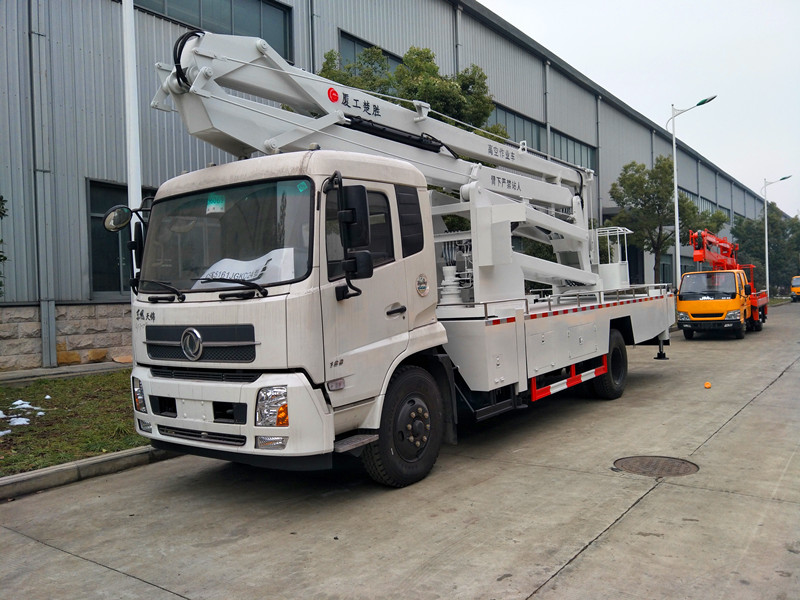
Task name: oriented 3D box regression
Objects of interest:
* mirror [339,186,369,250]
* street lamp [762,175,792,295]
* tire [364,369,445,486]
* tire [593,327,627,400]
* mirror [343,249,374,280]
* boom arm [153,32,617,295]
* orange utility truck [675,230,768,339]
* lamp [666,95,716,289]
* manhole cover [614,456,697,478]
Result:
[{"bbox_3d":[-0.314,-0.579,3.870,0.200,0.430,0.100,-2,0,31],"label":"mirror"},{"bbox_3d":[26.474,-4.073,38.768,1.800,9.092,0.300,-2,0,41],"label":"street lamp"},{"bbox_3d":[0.002,1.084,4.796,0.265,1.020,1.020,-2,0,35],"label":"tire"},{"bbox_3d":[3.008,0.939,8.138,0.275,1.020,1.020,-2,0,40],"label":"tire"},{"bbox_3d":[-0.293,-0.241,3.870,0.190,0.200,0.090,-2,0,31],"label":"mirror"},{"bbox_3d":[0.956,-1.081,7.596,0.950,2.230,8.249,-2,0,41],"label":"boom arm"},{"bbox_3d":[11.067,-0.579,18.991,1.950,3.460,5.850,-2,0,40],"label":"orange utility truck"},{"bbox_3d":[11.857,-3.503,22.269,1.800,9.060,0.300,-2,0,41],"label":"lamp"},{"bbox_3d":[2.293,1.512,4.957,0.770,0.030,0.770,-2,0,41],"label":"manhole cover"}]

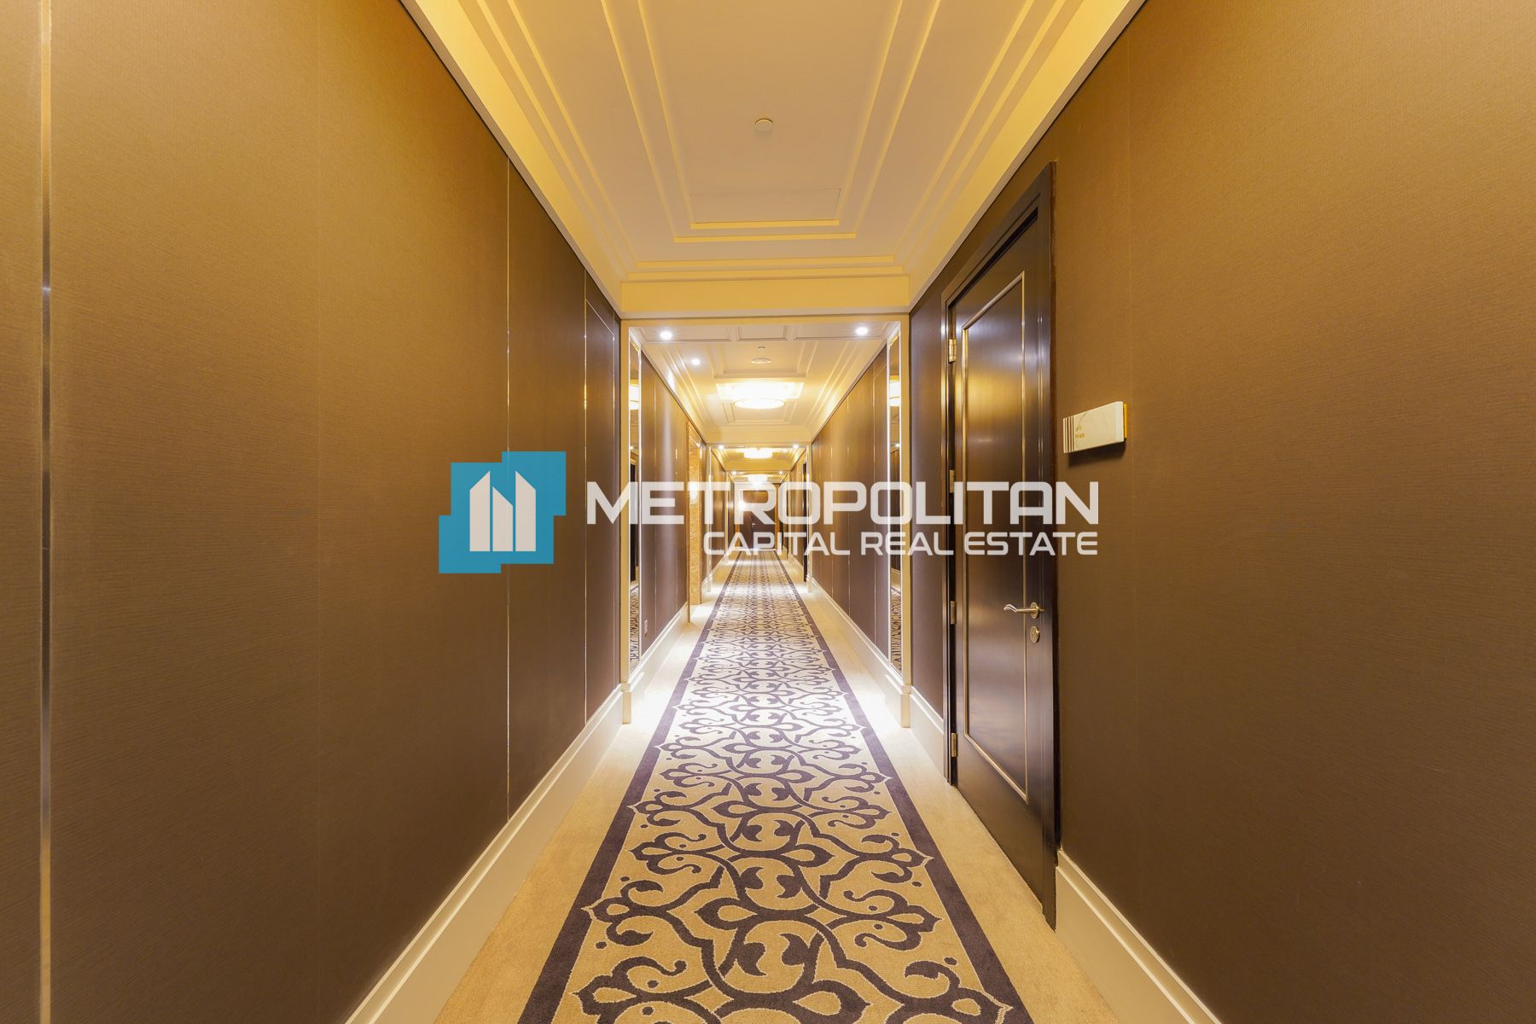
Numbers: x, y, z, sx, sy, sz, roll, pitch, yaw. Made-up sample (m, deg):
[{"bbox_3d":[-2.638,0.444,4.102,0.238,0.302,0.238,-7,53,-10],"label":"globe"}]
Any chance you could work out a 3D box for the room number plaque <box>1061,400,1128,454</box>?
[{"bbox_3d":[0.941,-0.239,1.731,0.030,0.105,0.270,0,0,-1],"label":"room number plaque"}]

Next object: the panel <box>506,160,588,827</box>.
[{"bbox_3d":[-0.916,-0.097,2.558,0.030,2.278,0.987,0,0,-1],"label":"panel"}]

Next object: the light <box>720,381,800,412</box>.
[{"bbox_3d":[-0.101,-1.430,7.515,0.978,0.174,0.978,0,0,-1],"label":"light"}]

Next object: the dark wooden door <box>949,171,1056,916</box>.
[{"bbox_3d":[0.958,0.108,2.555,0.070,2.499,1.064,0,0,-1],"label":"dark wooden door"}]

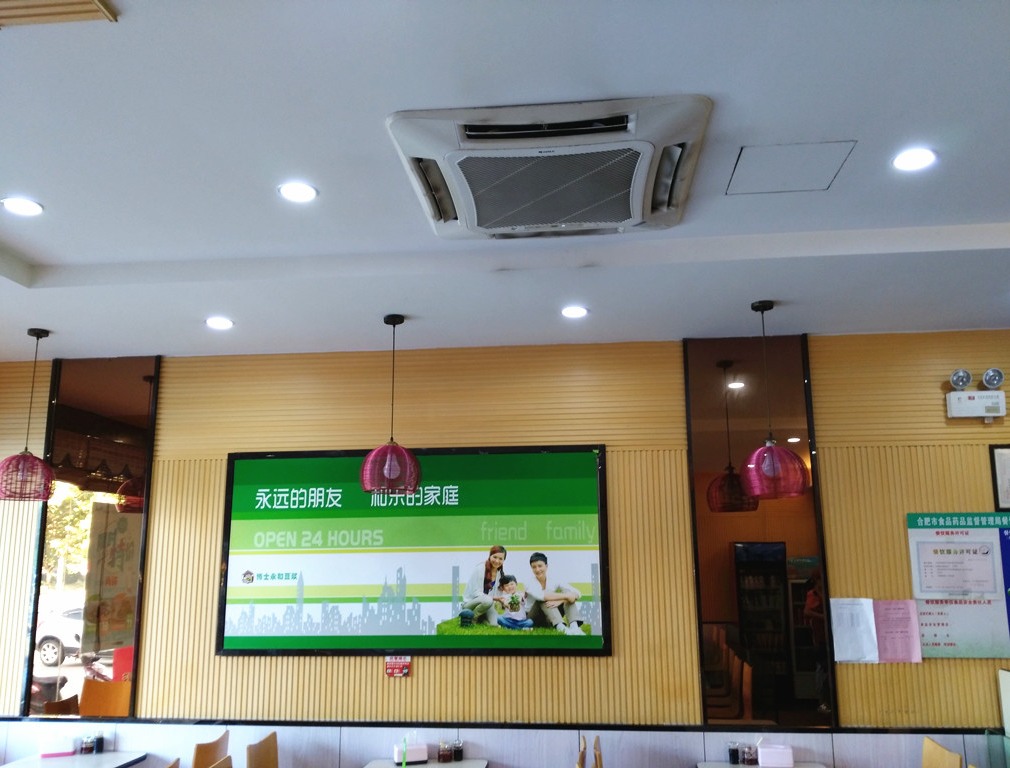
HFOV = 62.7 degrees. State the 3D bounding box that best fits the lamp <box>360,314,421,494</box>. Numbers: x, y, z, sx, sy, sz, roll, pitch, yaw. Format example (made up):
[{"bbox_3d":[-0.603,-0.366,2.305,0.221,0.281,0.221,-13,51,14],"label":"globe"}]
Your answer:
[{"bbox_3d":[-0.531,0.092,3.923,0.288,0.845,0.288,-2,-11,6],"label":"lamp"}]

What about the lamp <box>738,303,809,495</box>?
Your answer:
[{"bbox_3d":[1.193,0.064,3.748,0.305,0.885,0.305,-2,-11,6],"label":"lamp"}]

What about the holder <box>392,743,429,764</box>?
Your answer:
[{"bbox_3d":[-0.470,1.857,4.152,0.152,0.082,0.095,2,-11,-14],"label":"holder"}]

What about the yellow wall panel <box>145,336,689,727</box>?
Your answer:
[{"bbox_3d":[-0.500,0.770,4.463,2.970,1.970,0.050,-2,-11,6],"label":"yellow wall panel"}]

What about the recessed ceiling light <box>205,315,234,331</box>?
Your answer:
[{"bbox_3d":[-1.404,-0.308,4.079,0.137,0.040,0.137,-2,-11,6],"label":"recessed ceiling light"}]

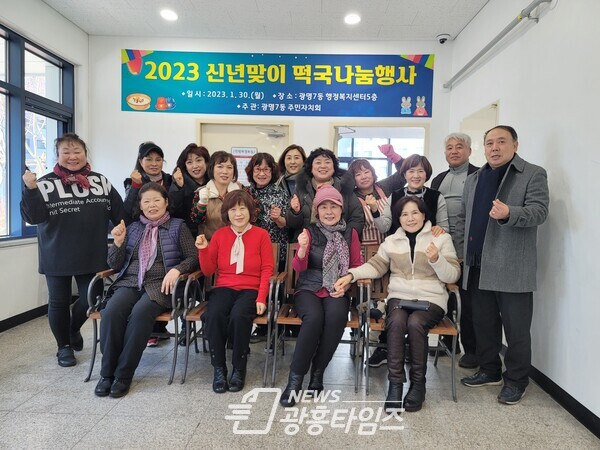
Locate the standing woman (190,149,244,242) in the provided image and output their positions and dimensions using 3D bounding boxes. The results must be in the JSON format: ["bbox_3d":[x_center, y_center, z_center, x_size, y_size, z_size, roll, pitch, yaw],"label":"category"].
[{"bbox_3d":[-0.589,0.209,3.430,0.540,1.580,0.380,1,3,-7],"label":"standing woman"}]

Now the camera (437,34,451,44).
[{"bbox_3d":[1.516,-1.967,4.591,0.141,0.090,0.141,2,3,19],"label":"camera"}]

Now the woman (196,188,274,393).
[{"bbox_3d":[-0.427,0.393,2.934,0.510,1.274,0.610,2,3,-2],"label":"woman"}]

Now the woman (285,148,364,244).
[{"bbox_3d":[0.204,0.216,3.380,0.600,1.620,0.420,2,3,6],"label":"woman"}]

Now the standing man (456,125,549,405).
[{"bbox_3d":[1.290,0.237,2.760,0.540,1.709,0.400,4,4,35],"label":"standing man"}]

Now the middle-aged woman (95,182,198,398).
[{"bbox_3d":[-1.004,0.361,2.876,0.583,1.286,0.703,2,3,2],"label":"middle-aged woman"}]

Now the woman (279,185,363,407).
[{"bbox_3d":[0.179,0.388,2.800,0.502,1.300,0.703,2,3,8],"label":"woman"}]

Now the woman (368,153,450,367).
[{"bbox_3d":[0.828,0.262,3.252,0.500,1.580,0.420,2,3,11],"label":"woman"}]

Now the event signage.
[{"bbox_3d":[-0.270,-1.568,4.788,3.475,0.683,0.030,2,3,2],"label":"event signage"}]

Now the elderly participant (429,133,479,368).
[{"bbox_3d":[1.199,0.188,3.289,0.480,1.748,0.340,3,3,19],"label":"elderly participant"}]

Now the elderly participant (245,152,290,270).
[{"bbox_3d":[-0.258,0.210,3.462,0.482,1.567,0.361,2,3,2],"label":"elderly participant"}]

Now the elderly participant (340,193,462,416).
[{"bbox_3d":[0.659,0.432,2.782,0.763,1.240,0.703,2,3,9],"label":"elderly participant"}]

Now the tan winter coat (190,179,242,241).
[{"bbox_3d":[-0.648,-0.071,3.444,0.472,0.613,0.321,1,3,-1],"label":"tan winter coat"}]

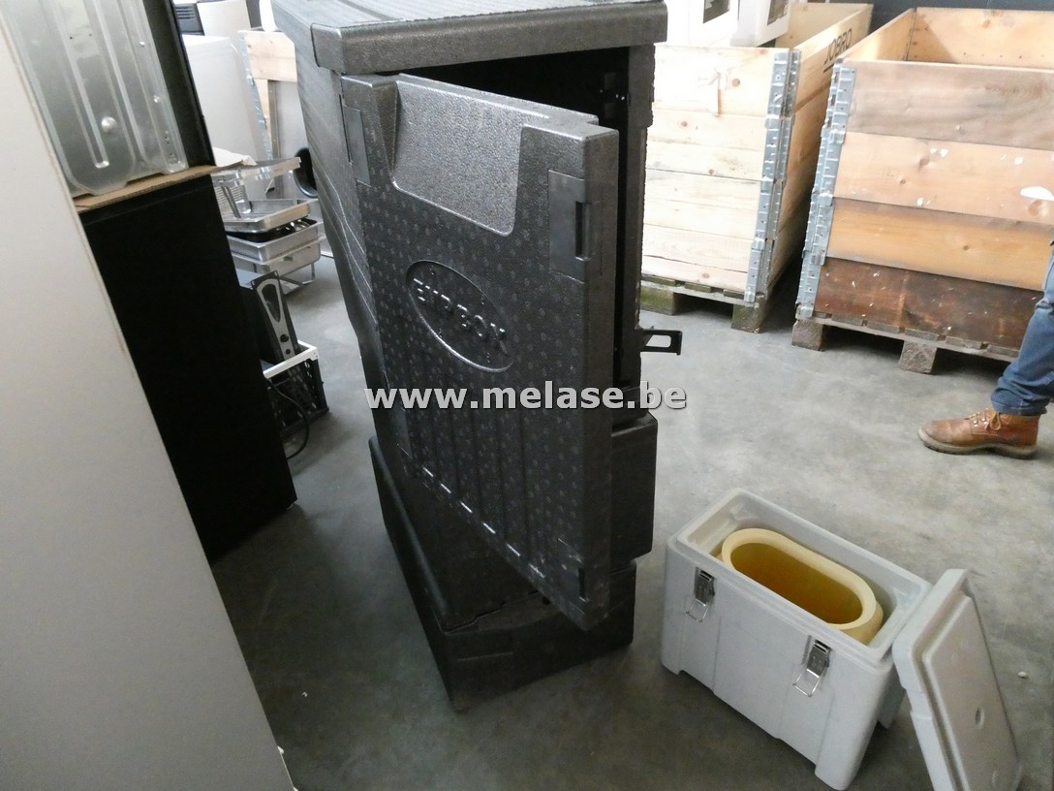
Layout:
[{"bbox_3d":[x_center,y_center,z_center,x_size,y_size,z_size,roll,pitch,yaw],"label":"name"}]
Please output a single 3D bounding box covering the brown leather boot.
[{"bbox_3d":[1.250,0.080,2.022,0.296,0.147,0.104,6,33,14],"label":"brown leather boot"}]

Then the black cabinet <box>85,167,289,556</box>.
[{"bbox_3d":[-1.005,-0.030,1.696,0.515,0.879,0.535,19,38,31],"label":"black cabinet"}]

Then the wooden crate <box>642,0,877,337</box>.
[{"bbox_3d":[0.792,-1.013,3.045,0.800,0.934,1.200,16,37,28],"label":"wooden crate"}]

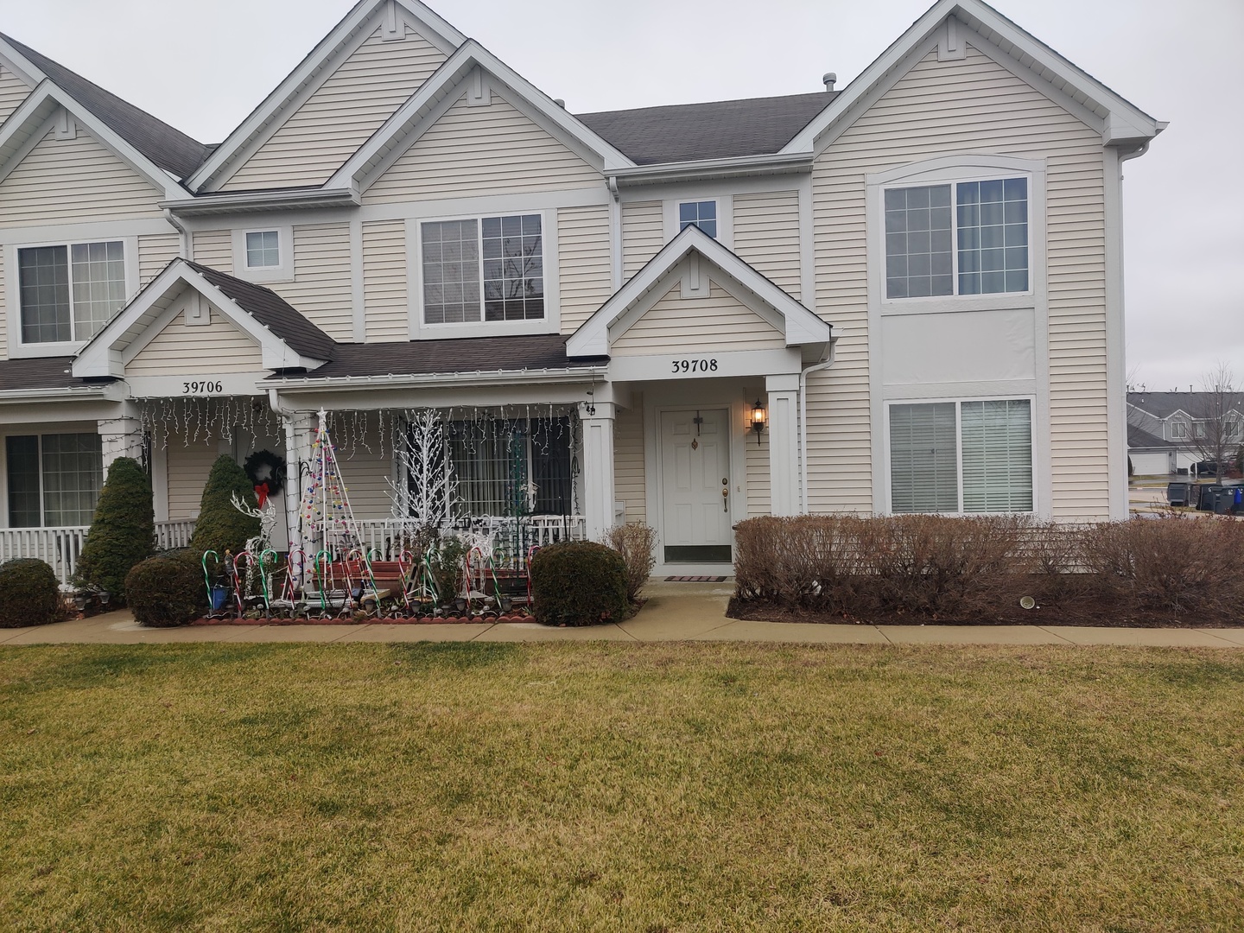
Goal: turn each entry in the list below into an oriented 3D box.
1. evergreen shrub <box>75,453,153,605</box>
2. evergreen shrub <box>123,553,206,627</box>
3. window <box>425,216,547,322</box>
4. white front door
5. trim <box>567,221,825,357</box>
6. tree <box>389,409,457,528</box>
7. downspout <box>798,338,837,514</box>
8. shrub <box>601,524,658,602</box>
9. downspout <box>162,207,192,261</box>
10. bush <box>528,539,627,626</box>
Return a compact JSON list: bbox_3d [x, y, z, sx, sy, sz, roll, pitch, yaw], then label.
[{"bbox_3d":[-6.075,0.777,11.680,0.930,1.800,0.930,-1,1,10],"label":"evergreen shrub"},{"bbox_3d":[-5.222,1.382,11.107,0.845,0.750,0.845,-2,1,9],"label":"evergreen shrub"},{"bbox_3d":[-1.878,-2.656,13.159,1.770,1.450,0.100,-1,1,10],"label":"window"},{"bbox_3d":[0.976,0.261,12.735,0.920,2.040,0.090,-1,1,10],"label":"white front door"},{"bbox_3d":[0.837,-2.003,10.988,2.980,1.420,0.380,-2,1,9],"label":"trim"},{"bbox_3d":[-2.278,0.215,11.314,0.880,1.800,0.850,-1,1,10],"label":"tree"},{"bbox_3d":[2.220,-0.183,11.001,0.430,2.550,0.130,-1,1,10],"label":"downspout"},{"bbox_3d":[0.073,1.102,10.945,0.679,0.878,0.659,-2,1,9],"label":"shrub"},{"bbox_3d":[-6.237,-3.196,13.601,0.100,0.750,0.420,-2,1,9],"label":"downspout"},{"bbox_3d":[-0.462,1.223,10.456,1.055,0.802,1.023,-2,1,9],"label":"bush"}]

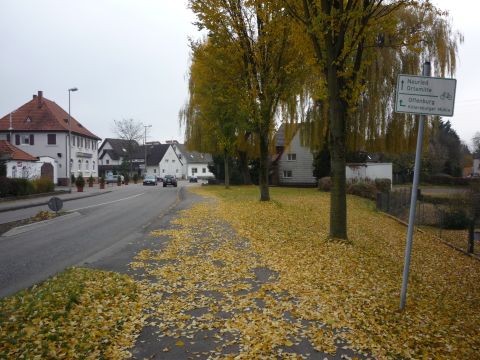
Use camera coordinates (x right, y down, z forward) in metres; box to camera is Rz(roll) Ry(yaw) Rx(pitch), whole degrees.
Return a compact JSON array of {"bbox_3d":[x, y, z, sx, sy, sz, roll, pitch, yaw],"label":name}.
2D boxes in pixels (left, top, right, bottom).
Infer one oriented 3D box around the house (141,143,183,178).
[{"bbox_3d":[-19.737,-4.559,113.000,7.800,8.800,8.000,1,1,35],"label":"house"}]

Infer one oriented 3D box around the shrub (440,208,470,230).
[{"bbox_3d":[6.411,1.169,13.200,0.880,0.630,0.800,0,1,0],"label":"shrub"}]

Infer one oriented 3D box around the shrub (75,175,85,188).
[{"bbox_3d":[-13.938,0.079,38.700,0.800,1.200,0.800,0,1,0],"label":"shrub"}]

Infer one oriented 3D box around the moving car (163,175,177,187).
[{"bbox_3d":[-9.106,0.143,57.800,1.760,1.650,4.100,0,1,-7],"label":"moving car"}]

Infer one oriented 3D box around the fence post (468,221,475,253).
[{"bbox_3d":[4.694,1.146,9.000,0.090,0.710,0.090,0,1,7],"label":"fence post"}]

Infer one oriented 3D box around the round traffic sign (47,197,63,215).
[{"bbox_3d":[-7.525,1.034,18.000,0.600,0.720,0.090,0,1,-8],"label":"round traffic sign"}]

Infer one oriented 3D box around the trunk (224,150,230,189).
[{"bbox_3d":[-1.417,-1.247,50.300,0.520,4.350,0.520,0,1,0],"label":"trunk"}]

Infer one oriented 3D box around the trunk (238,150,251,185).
[{"bbox_3d":[0.787,-1.746,63.500,1.200,4.900,1.200,0,1,0],"label":"trunk"}]

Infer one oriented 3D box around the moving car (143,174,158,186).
[{"bbox_3d":[-12.494,0.070,61.800,1.720,1.480,4.100,0,1,-6],"label":"moving car"}]

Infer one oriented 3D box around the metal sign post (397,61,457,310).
[{"bbox_3d":[2.089,0.064,5.280,0.700,2.944,0.090,6,0,3],"label":"metal sign post"}]

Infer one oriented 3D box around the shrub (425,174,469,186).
[{"bbox_3d":[28.390,0.014,61.000,6.000,1.550,1.300,0,1,0],"label":"shrub"}]

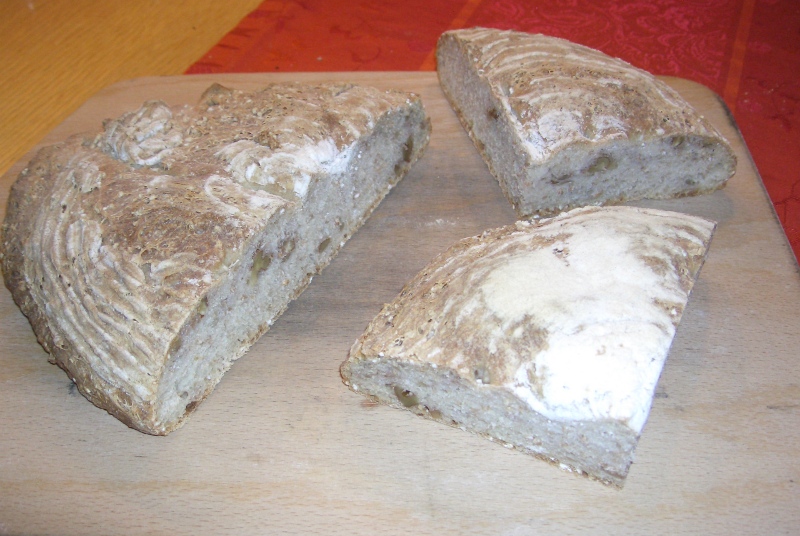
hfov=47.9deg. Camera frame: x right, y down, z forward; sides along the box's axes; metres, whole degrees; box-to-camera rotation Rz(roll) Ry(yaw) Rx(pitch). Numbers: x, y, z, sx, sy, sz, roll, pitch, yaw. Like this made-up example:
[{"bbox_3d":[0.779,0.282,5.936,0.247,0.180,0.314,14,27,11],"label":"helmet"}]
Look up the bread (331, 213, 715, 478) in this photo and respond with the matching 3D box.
[{"bbox_3d":[0.061,0.009,0.406,0.124,0.044,0.138,19,49,17],"label":"bread"}]

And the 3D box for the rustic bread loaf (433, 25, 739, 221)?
[{"bbox_3d":[0.102,-0.099,0.508,0.122,0.048,0.138,-11,47,-10],"label":"rustic bread loaf"}]

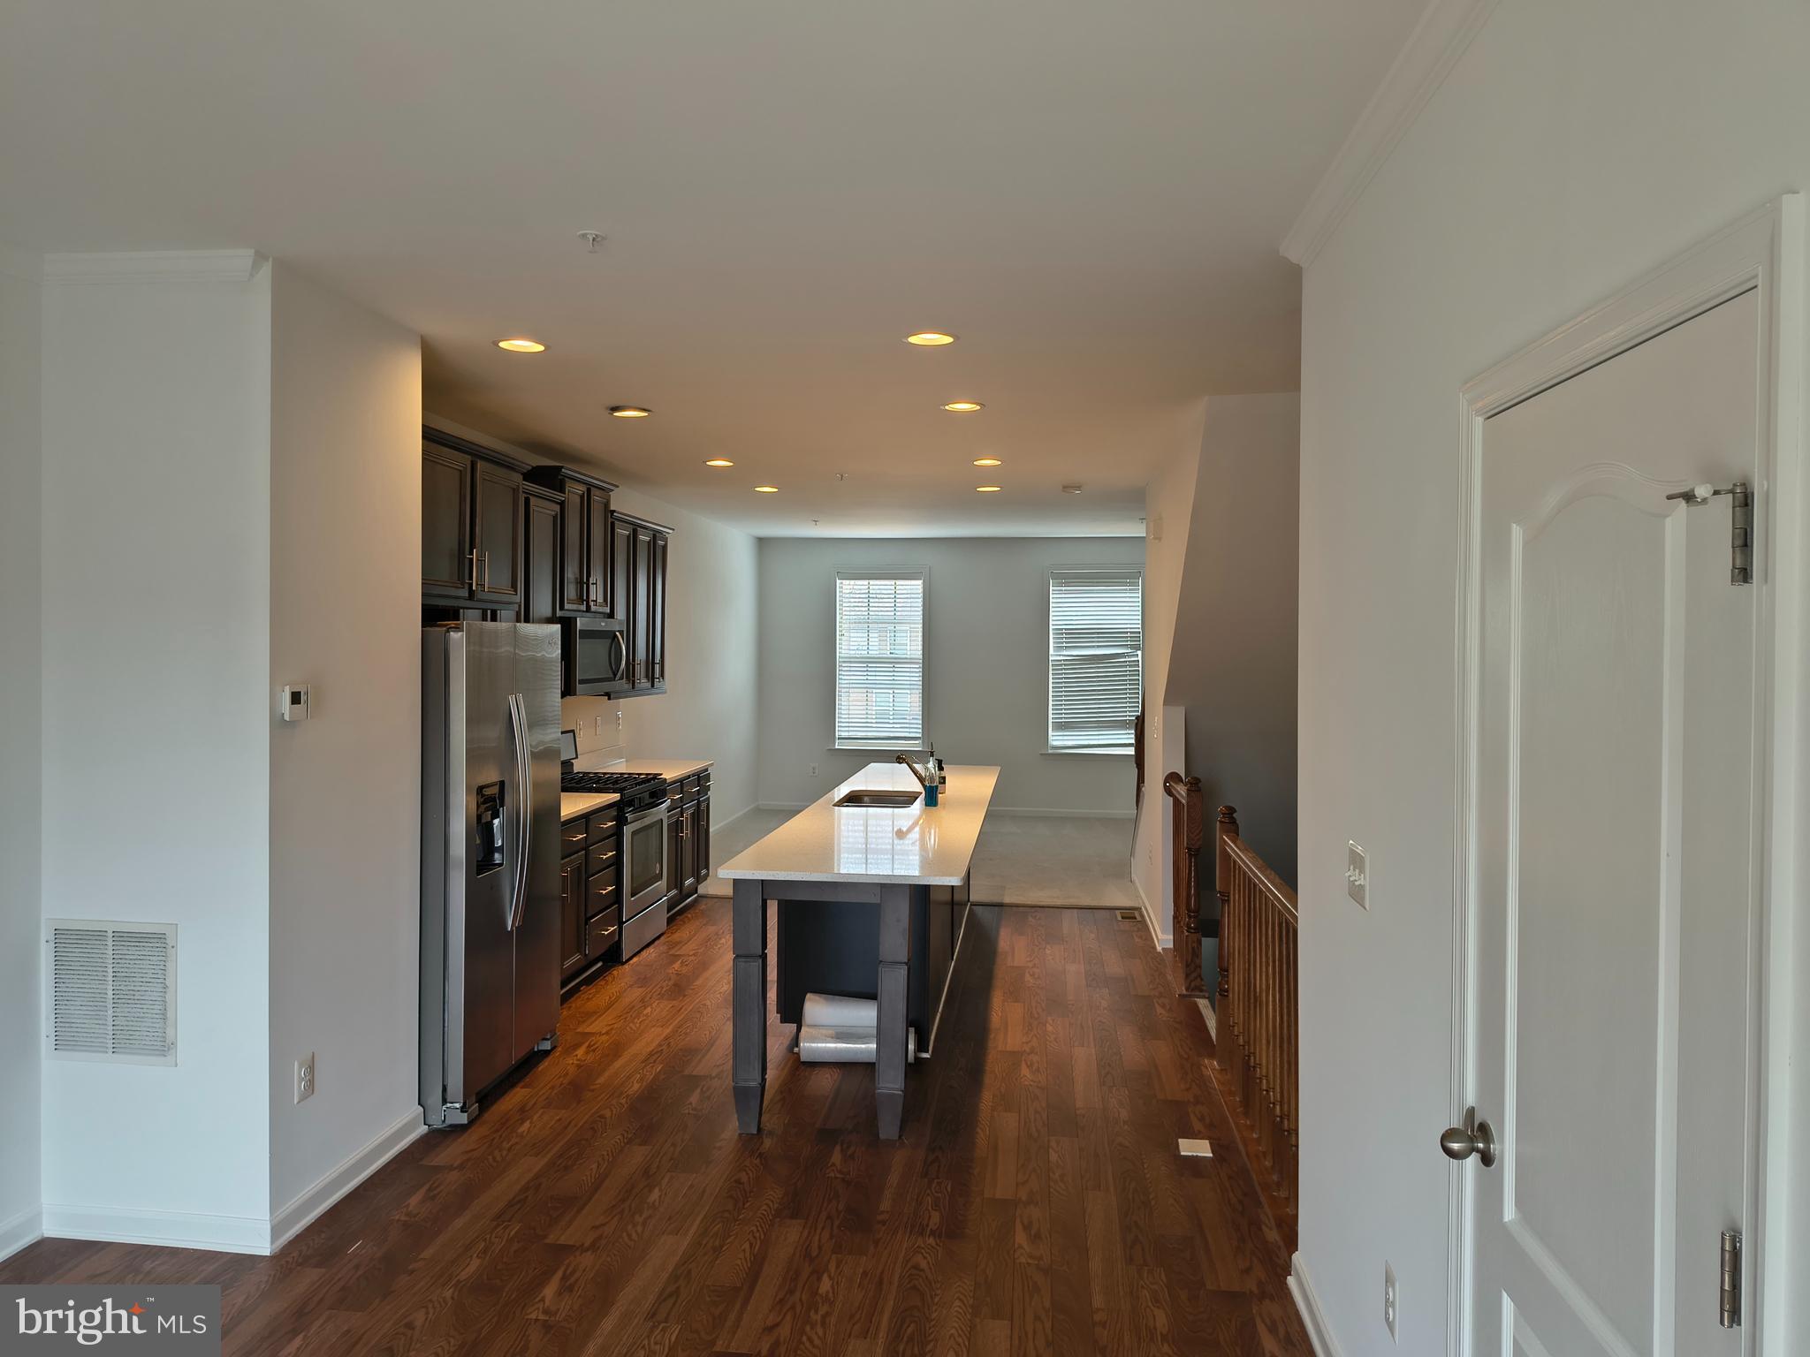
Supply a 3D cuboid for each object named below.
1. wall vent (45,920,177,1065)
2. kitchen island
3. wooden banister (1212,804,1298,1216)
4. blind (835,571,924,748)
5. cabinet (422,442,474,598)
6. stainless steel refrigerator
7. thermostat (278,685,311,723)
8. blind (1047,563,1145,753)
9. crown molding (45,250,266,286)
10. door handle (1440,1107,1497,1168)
[{"bbox_3d":[-2.219,0.877,3.497,0.400,0.398,0.020,1,2,6],"label":"wall vent"},{"bbox_3d":[-0.019,1.079,6.239,0.848,0.918,3.990,1,2,6],"label":"kitchen island"},{"bbox_3d":[1.218,1.060,4.275,0.090,1.060,1.700,1,2,6],"label":"wooden banister"},{"bbox_3d":[-0.257,-0.191,12.588,0.887,1.790,0.070,1,2,6],"label":"blind"},{"bbox_3d":[-1.986,-0.574,4.681,0.595,0.565,0.430,1,2,6],"label":"cabinet"},{"bbox_3d":[-1.852,0.663,4.930,0.780,1.773,0.920,1,2,6],"label":"stainless steel refrigerator"},{"bbox_3d":[-1.722,0.070,3.549,0.032,0.102,0.110,1,2,6],"label":"thermostat"},{"bbox_3d":[1.864,-0.165,12.369,0.885,1.800,0.070,1,2,6],"label":"blind"},{"bbox_3d":[-2.068,-1.111,3.403,0.660,0.080,0.077,1,2,6],"label":"crown molding"},{"bbox_3d":[0.885,0.736,1.984,0.072,0.071,0.072,1,2,6],"label":"door handle"}]

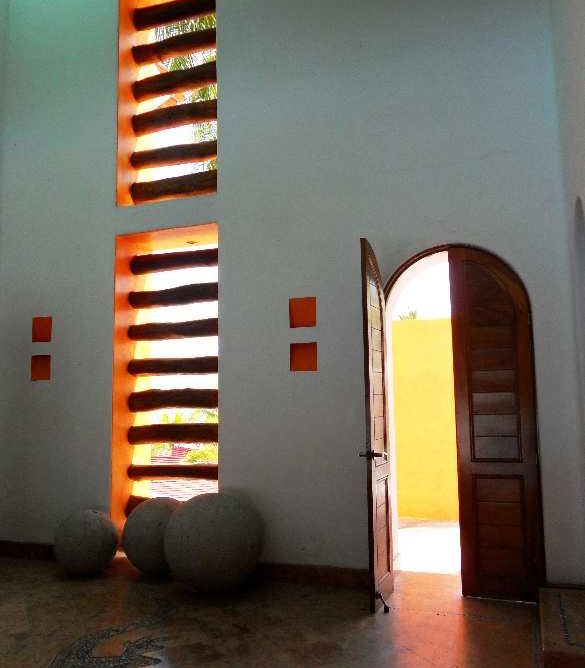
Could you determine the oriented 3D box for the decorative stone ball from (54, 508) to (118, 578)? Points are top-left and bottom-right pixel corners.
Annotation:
[{"bbox_3d":[-1.679,1.696,4.964,0.498,0.498,0.498,-3,-6,18],"label":"decorative stone ball"}]

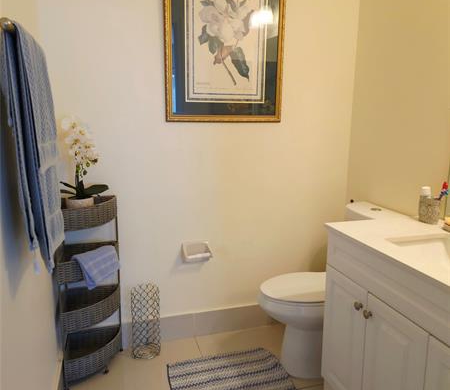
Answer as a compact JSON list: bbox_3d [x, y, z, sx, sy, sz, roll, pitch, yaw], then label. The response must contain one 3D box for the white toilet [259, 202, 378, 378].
[{"bbox_3d":[0.533,0.502,2.124,0.701,0.828,0.380,-3,11,-16],"label":"white toilet"}]

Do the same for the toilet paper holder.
[{"bbox_3d":[-0.158,0.322,2.272,0.157,0.089,0.076,-3,11,-16],"label":"toilet paper holder"}]

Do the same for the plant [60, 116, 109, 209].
[{"bbox_3d":[-0.679,-0.112,1.897,0.236,0.503,0.210,-3,11,-16],"label":"plant"}]

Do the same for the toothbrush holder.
[{"bbox_3d":[0.925,0.068,1.780,0.081,0.118,0.081,-3,11,-16],"label":"toothbrush holder"}]

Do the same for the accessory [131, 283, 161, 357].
[{"bbox_3d":[-0.443,0.691,2.219,0.144,0.410,0.141,-3,11,-16],"label":"accessory"}]

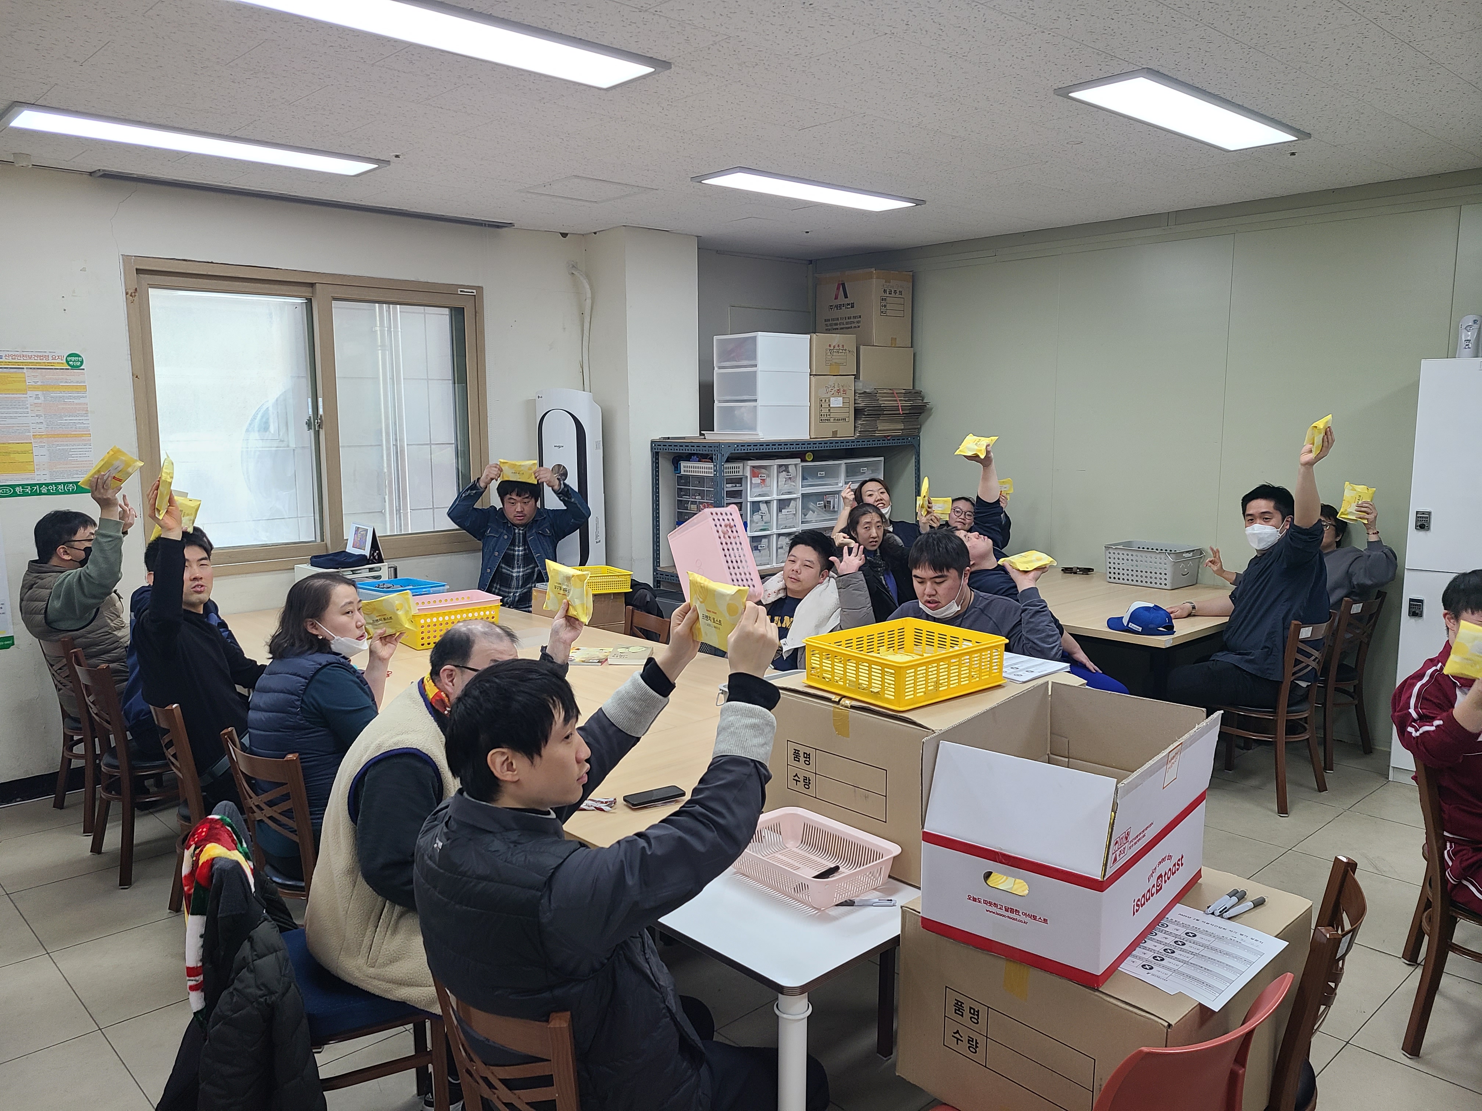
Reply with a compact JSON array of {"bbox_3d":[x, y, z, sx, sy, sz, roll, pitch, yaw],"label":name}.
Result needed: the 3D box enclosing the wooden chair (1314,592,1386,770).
[{"bbox_3d":[2.794,0.562,5.495,0.430,0.820,0.500,-6,10,-37],"label":"wooden chair"}]

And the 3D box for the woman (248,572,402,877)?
[{"bbox_3d":[-1.088,0.653,3.189,0.620,1.240,0.500,-7,10,-43],"label":"woman"}]

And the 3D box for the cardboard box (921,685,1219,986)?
[{"bbox_3d":[0.602,0.469,2.002,0.340,0.338,0.508,6,10,39],"label":"cardboard box"}]

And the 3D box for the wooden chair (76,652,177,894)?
[{"bbox_3d":[-2.162,0.731,4.163,0.470,0.810,0.450,-7,10,-43],"label":"wooden chair"}]

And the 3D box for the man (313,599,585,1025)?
[{"bbox_3d":[-0.614,0.731,2.589,0.800,1.200,0.580,-7,10,-43],"label":"man"}]

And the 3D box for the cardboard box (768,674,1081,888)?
[{"bbox_3d":[0.412,0.462,2.587,0.565,0.335,0.520,-7,10,-42],"label":"cardboard box"}]

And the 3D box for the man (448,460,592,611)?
[{"bbox_3d":[-1.162,0.252,5.641,0.740,1.430,0.680,1,8,7],"label":"man"}]

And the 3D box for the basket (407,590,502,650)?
[{"bbox_3d":[-1.238,0.270,4.644,0.392,0.160,0.275,-7,10,-40],"label":"basket"}]

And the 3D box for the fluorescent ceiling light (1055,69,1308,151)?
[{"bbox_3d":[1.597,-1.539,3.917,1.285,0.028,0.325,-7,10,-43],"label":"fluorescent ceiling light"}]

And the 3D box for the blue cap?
[{"bbox_3d":[1.720,0.265,4.816,0.265,0.122,0.172,1,8,7],"label":"blue cap"}]

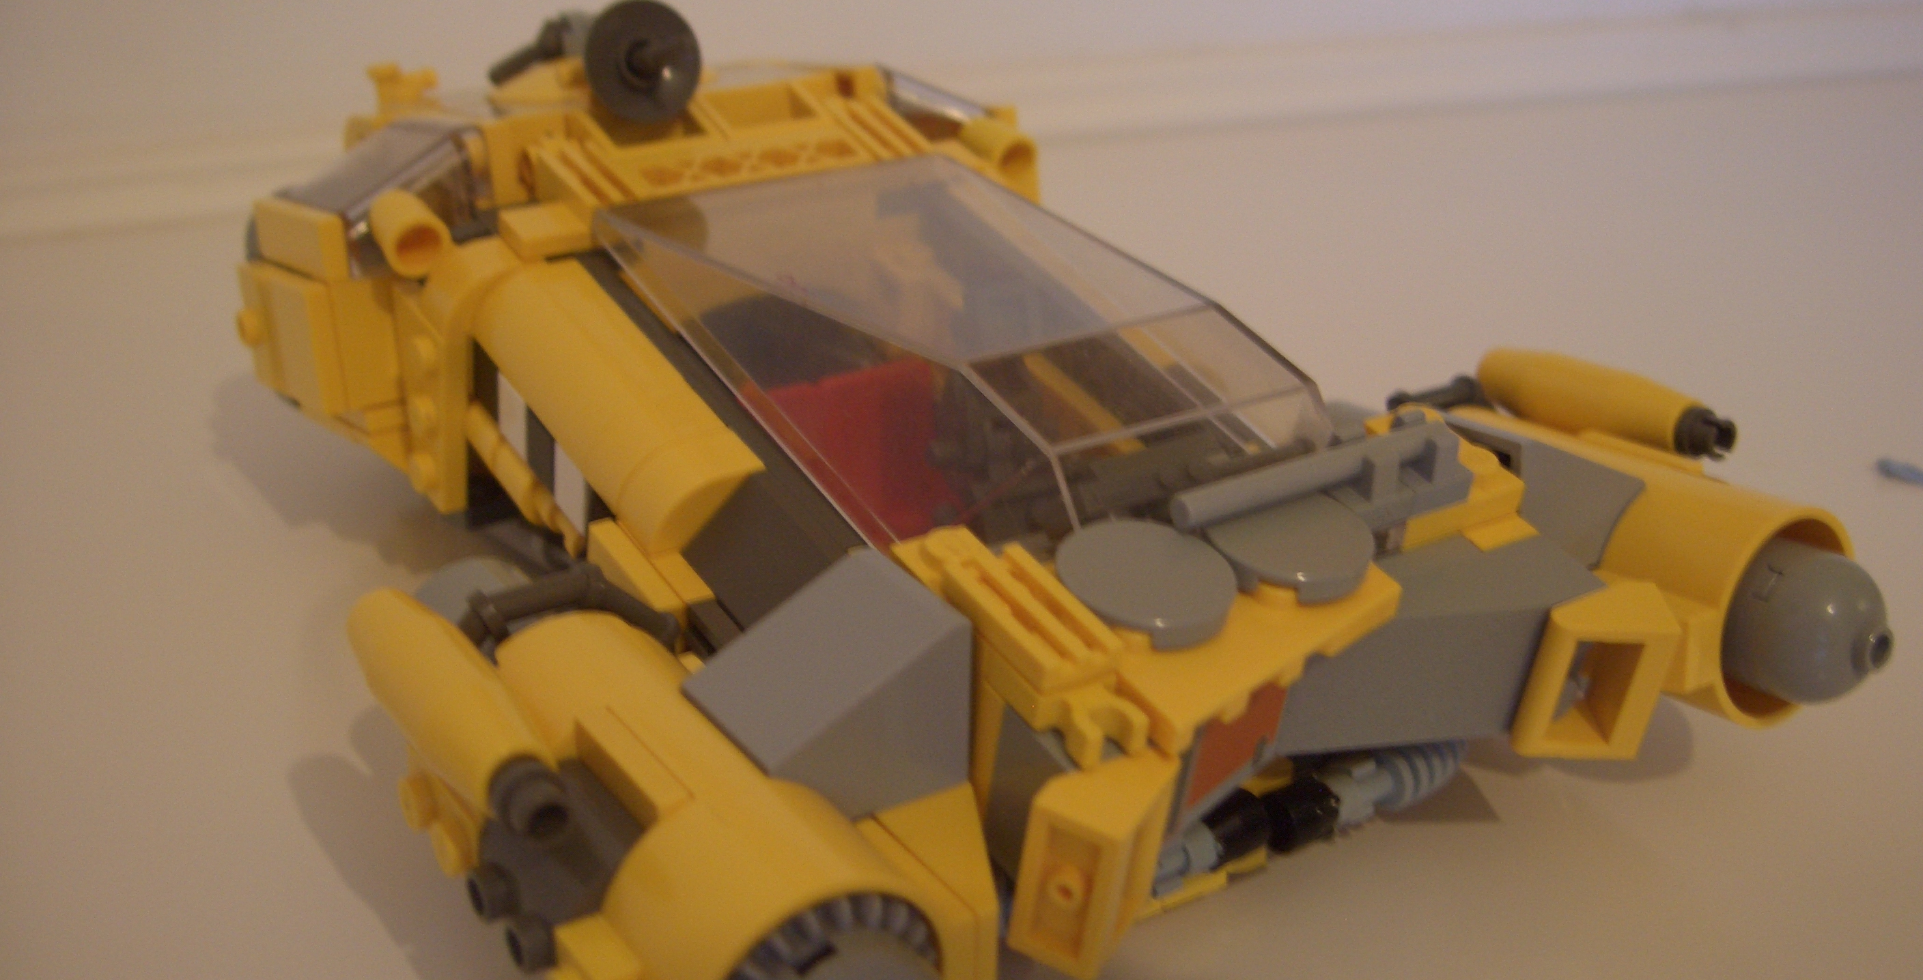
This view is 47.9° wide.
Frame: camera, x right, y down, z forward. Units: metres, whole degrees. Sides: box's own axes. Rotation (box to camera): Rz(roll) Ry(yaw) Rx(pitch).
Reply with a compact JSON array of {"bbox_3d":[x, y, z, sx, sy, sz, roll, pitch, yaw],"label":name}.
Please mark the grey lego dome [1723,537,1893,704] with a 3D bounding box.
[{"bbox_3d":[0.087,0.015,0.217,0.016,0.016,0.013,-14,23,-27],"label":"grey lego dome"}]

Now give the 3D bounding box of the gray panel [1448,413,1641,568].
[{"bbox_3d":[0.059,-0.002,0.229,0.019,0.016,0.016,-14,24,-27],"label":"gray panel"}]

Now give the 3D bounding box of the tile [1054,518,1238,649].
[{"bbox_3d":[0.016,0.009,0.194,0.016,0.003,0.016,-14,37,-27],"label":"tile"}]

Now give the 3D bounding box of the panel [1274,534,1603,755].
[{"bbox_3d":[0.045,0.017,0.209,0.032,0.016,0.011,-14,37,-27],"label":"panel"}]

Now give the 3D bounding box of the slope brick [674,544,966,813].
[{"bbox_3d":[-0.011,0.018,0.187,0.020,0.016,0.016,-14,27,-27],"label":"slope brick"}]

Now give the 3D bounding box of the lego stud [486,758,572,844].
[{"bbox_3d":[-0.034,0.025,0.173,0.006,0.006,0.006,-14,23,-27],"label":"lego stud"}]

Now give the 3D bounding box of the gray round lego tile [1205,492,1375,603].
[{"bbox_3d":[0.030,0.005,0.202,0.016,0.003,0.016,-14,37,-27],"label":"gray round lego tile"}]

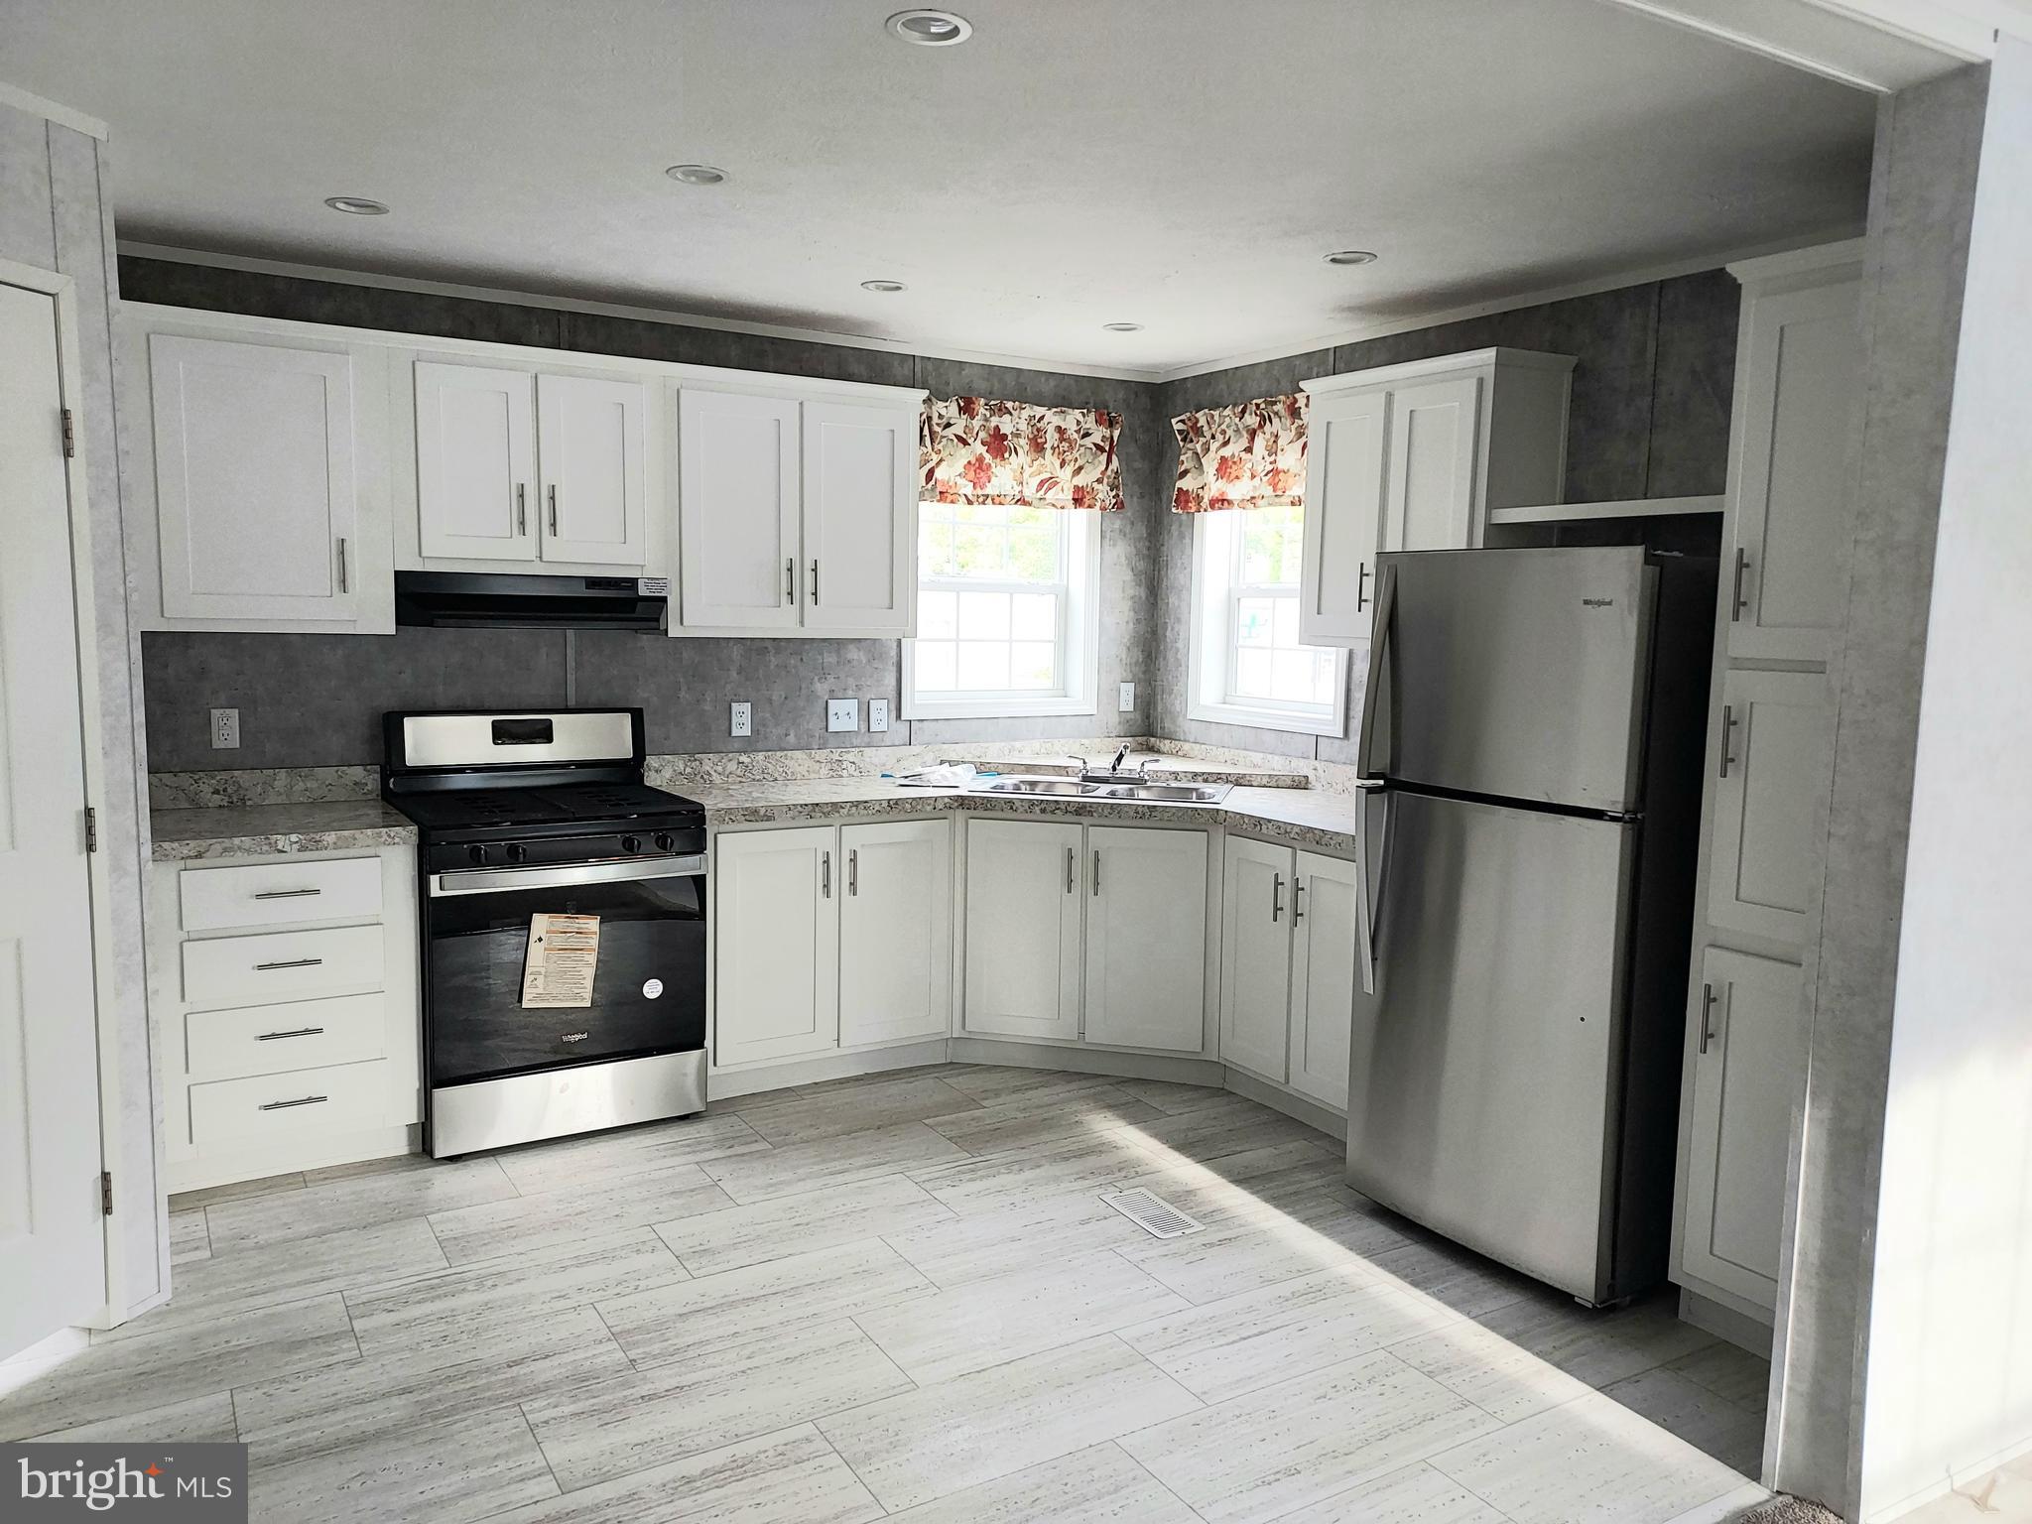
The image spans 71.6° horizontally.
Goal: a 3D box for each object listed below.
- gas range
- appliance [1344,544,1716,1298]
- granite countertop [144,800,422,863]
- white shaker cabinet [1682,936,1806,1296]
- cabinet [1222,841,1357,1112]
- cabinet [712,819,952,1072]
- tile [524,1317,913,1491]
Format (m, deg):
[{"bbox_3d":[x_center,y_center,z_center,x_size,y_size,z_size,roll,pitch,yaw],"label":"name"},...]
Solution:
[{"bbox_3d":[-1.376,0.456,4.141,0.756,1.185,0.690,-2,7,-32],"label":"gas range"},{"bbox_3d":[1.391,0.339,3.484,0.800,1.678,0.747,-2,7,-32],"label":"appliance"},{"bbox_3d":[-1.973,0.168,3.784,0.582,0.041,0.635,-2,7,-32],"label":"granite countertop"},{"bbox_3d":[1.841,0.766,3.029,0.685,0.800,0.430,-2,7,-32],"label":"white shaker cabinet"},{"bbox_3d":[1.079,0.614,4.365,0.555,0.800,0.700,-2,7,-32],"label":"cabinet"},{"bbox_3d":[-0.701,0.542,4.670,0.838,0.800,0.550,-2,7,-32],"label":"cabinet"},{"bbox_3d":[-0.560,1.215,2.699,0.681,0.008,0.322,-2,7,-32],"label":"tile"}]

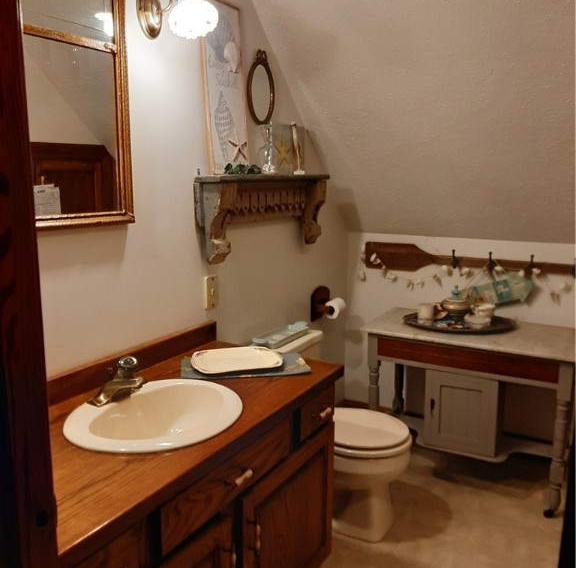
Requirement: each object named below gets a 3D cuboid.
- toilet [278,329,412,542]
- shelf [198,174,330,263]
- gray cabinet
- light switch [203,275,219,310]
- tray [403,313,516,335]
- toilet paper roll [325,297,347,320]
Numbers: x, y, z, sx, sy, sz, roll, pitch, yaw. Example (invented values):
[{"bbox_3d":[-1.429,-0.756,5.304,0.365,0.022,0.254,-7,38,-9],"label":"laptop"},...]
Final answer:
[{"bbox_3d":[0.153,0.607,2.312,0.685,0.715,0.450,6,12,30],"label":"toilet"},{"bbox_3d":[-0.063,-0.282,2.371,0.118,0.325,0.840,6,12,30],"label":"shelf"},{"bbox_3d":[0.814,0.553,2.647,0.315,0.360,0.250,6,12,30],"label":"gray cabinet"},{"bbox_3d":[-0.277,0.031,2.160,0.014,0.118,0.073,6,12,30],"label":"light switch"},{"bbox_3d":[0.792,0.181,2.692,0.485,0.035,0.375,2,11,13],"label":"tray"},{"bbox_3d":[0.243,0.122,2.937,0.098,0.098,0.103,6,12,30],"label":"toilet paper roll"}]

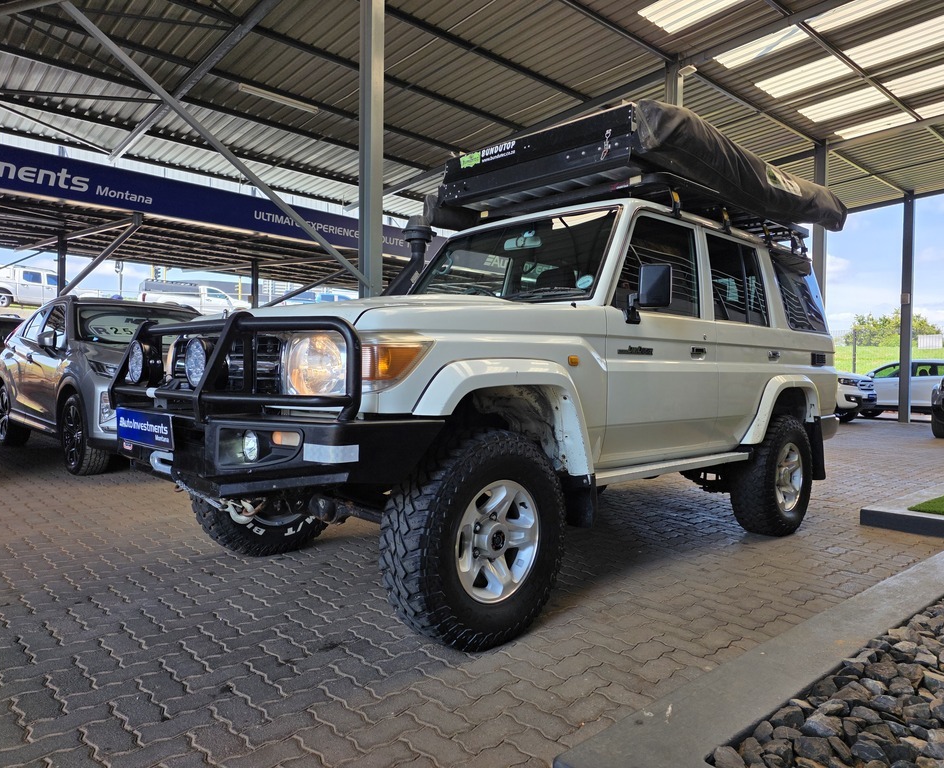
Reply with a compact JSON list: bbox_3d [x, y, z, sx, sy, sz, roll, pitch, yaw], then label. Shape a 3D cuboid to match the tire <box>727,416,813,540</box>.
[{"bbox_3d":[1.961,0.594,4.439,0.775,0.770,0.268,1,1,-45],"label":"tire"}]

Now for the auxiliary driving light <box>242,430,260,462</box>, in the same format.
[{"bbox_3d":[-0.705,0.204,2.236,0.055,0.104,0.100,0,1,-43],"label":"auxiliary driving light"}]

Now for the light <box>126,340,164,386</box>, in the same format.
[{"bbox_3d":[-1.329,-0.085,2.773,0.088,0.183,0.180,0,1,-43],"label":"light"}]

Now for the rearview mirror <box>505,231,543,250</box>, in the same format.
[{"bbox_3d":[0.289,-0.803,3.814,0.225,0.085,0.065,1,0,27],"label":"rearview mirror"}]

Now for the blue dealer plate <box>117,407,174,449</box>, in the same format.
[{"bbox_3d":[-1.199,0.156,2.471,0.020,0.117,0.587,0,1,-43],"label":"blue dealer plate"}]

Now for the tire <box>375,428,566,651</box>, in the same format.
[{"bbox_3d":[0.024,0.563,2.515,0.268,0.770,0.775,2,1,45],"label":"tire"}]

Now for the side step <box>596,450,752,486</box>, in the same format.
[{"bbox_3d":[0.978,0.408,3.374,1.500,0.060,0.150,1,1,-45],"label":"side step"}]

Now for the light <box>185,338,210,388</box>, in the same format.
[{"bbox_3d":[-0.887,-0.070,2.284,0.090,0.170,0.170,1,1,-45],"label":"light"}]

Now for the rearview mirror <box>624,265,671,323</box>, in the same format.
[{"bbox_3d":[0.808,-0.408,3.092,0.110,0.255,0.225,0,1,-43],"label":"rearview mirror"}]

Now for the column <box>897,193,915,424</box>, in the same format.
[{"bbox_3d":[9.755,-1.725,15.340,0.190,5.206,0.190,0,1,-41],"label":"column"}]

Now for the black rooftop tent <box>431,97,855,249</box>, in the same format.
[{"bbox_3d":[1.224,-1.189,4.731,2.610,0.480,1.740,0,1,-43],"label":"black rooftop tent"}]

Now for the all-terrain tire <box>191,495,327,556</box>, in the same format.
[{"bbox_3d":[-1.091,0.538,3.724,0.800,0.800,0.270,0,1,-43],"label":"all-terrain tire"}]

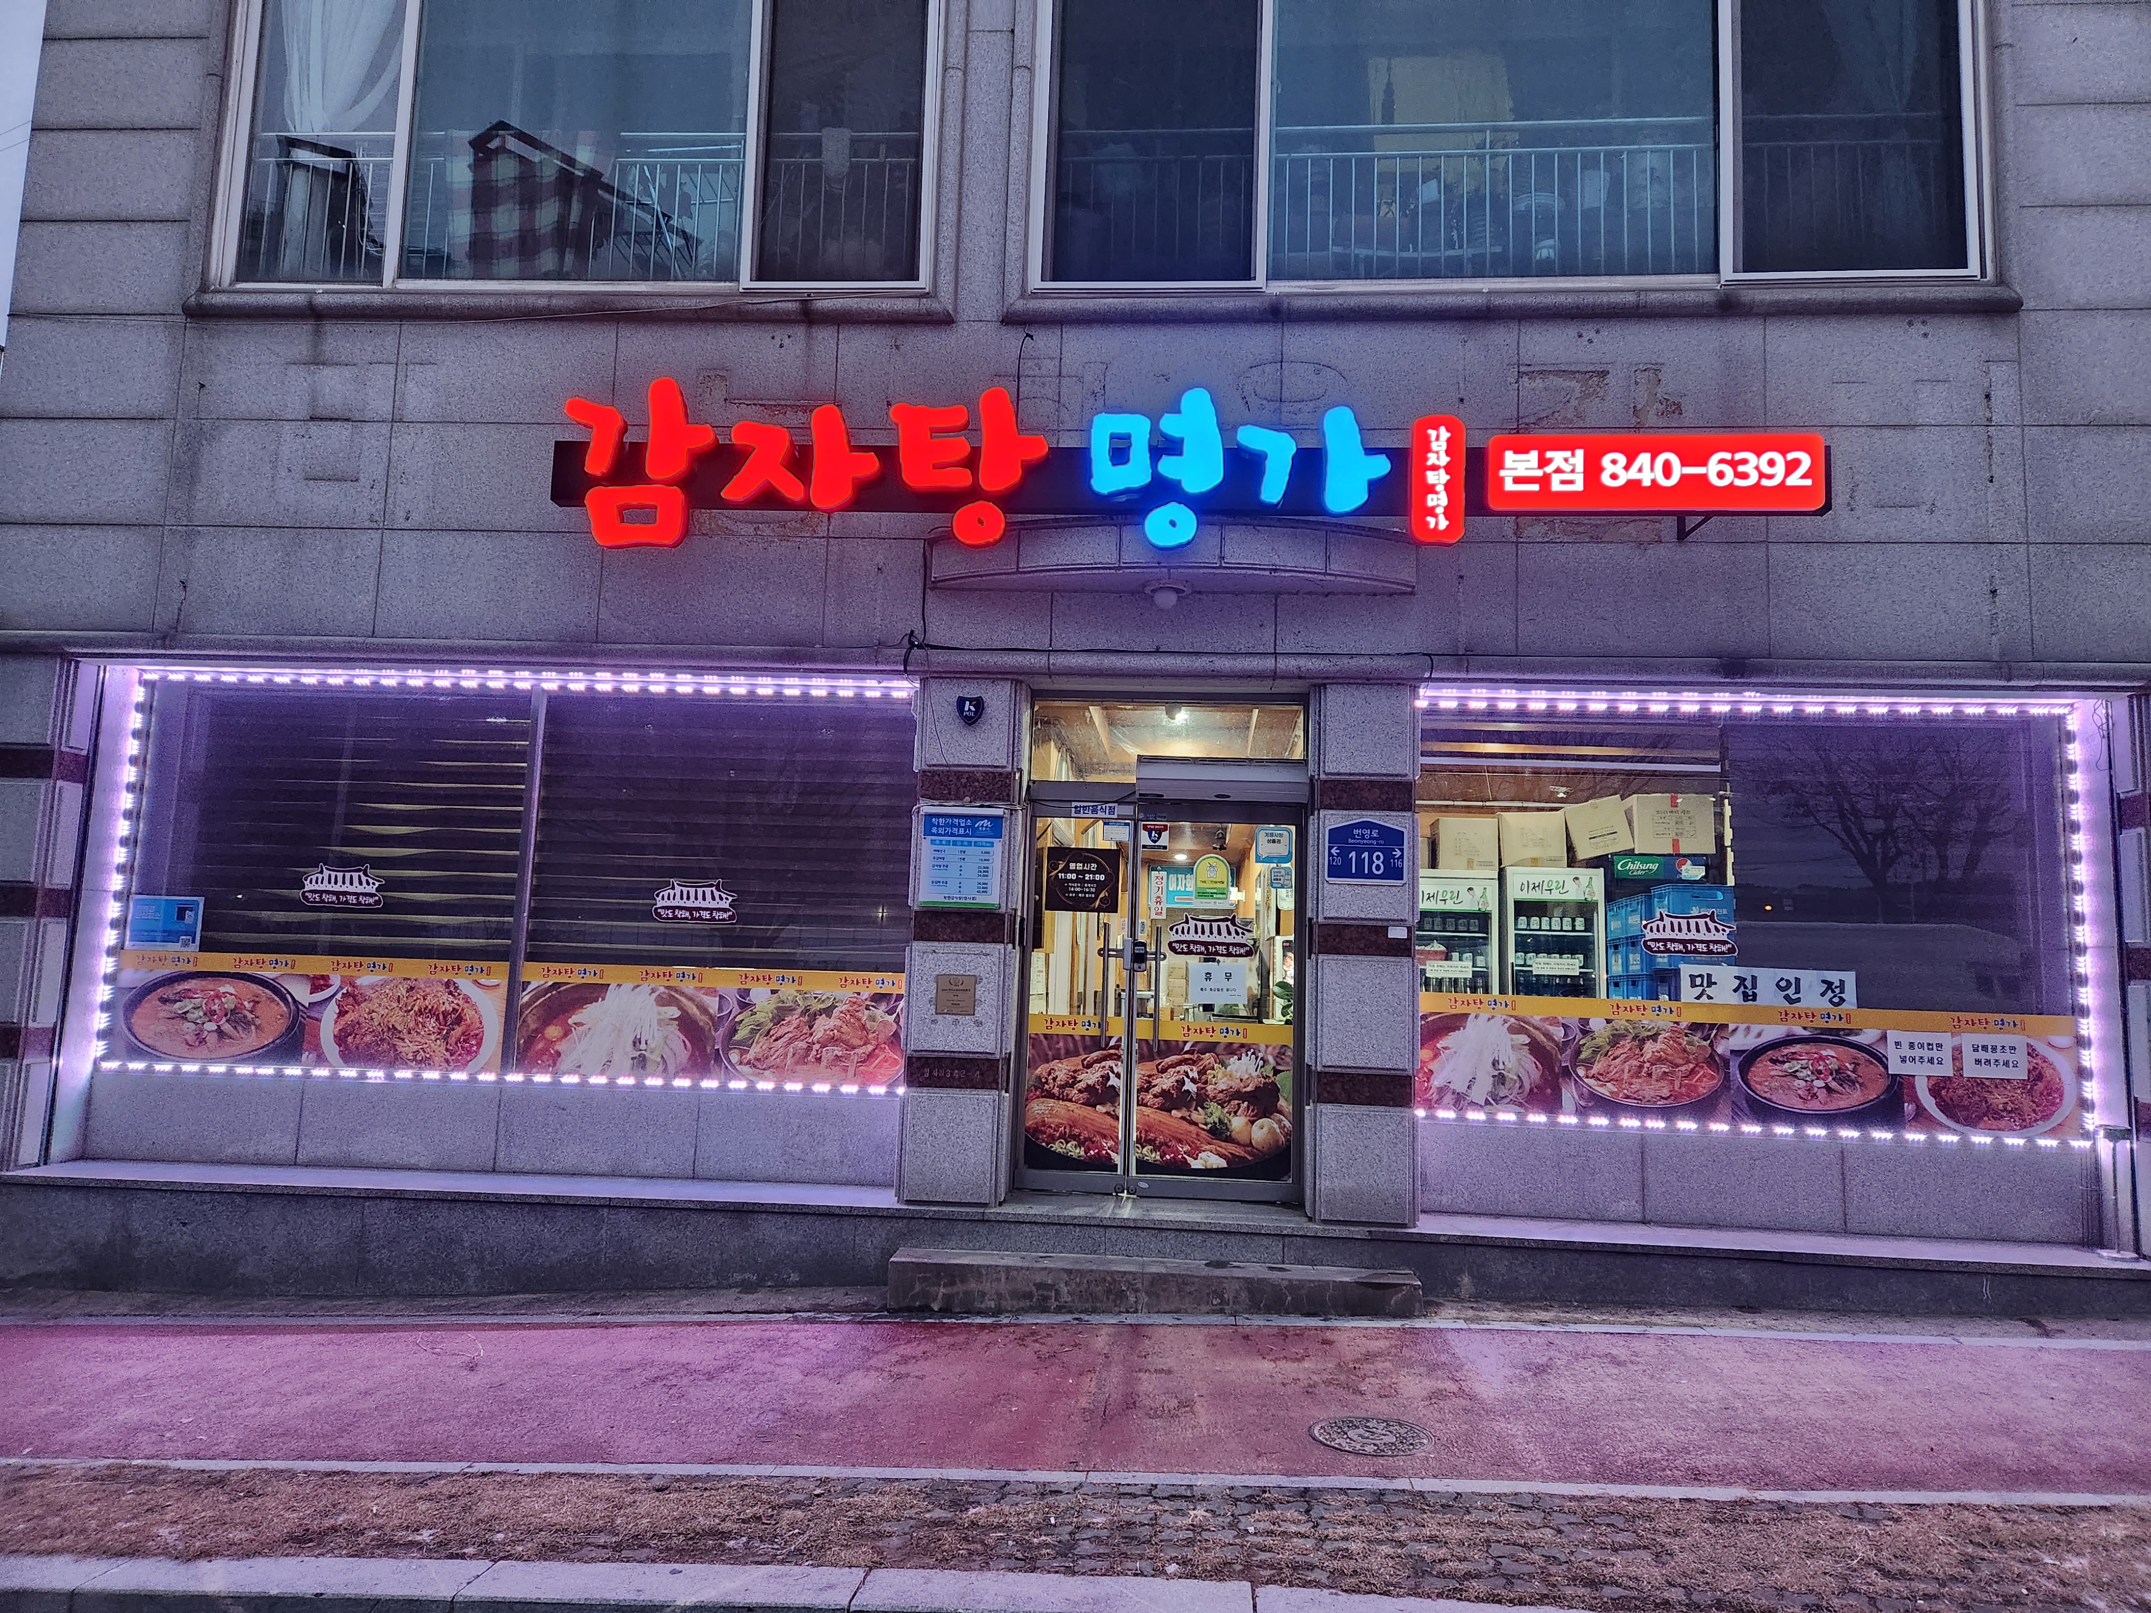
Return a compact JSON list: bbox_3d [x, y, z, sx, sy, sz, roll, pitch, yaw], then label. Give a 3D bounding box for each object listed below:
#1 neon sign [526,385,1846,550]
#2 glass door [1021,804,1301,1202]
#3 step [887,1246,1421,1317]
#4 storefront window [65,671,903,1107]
[{"bbox_3d":[0.446,-1.631,6.975,6.133,0.836,0.201,1,-7,4],"label":"neon sign"},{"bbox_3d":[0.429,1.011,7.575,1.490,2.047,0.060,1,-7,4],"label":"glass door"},{"bbox_3d":[0.351,2.201,6.564,2.397,0.206,0.312,1,-7,4],"label":"step"},{"bbox_3d":[-3.051,0.377,7.773,4.451,2.195,0.060,1,-7,4],"label":"storefront window"}]

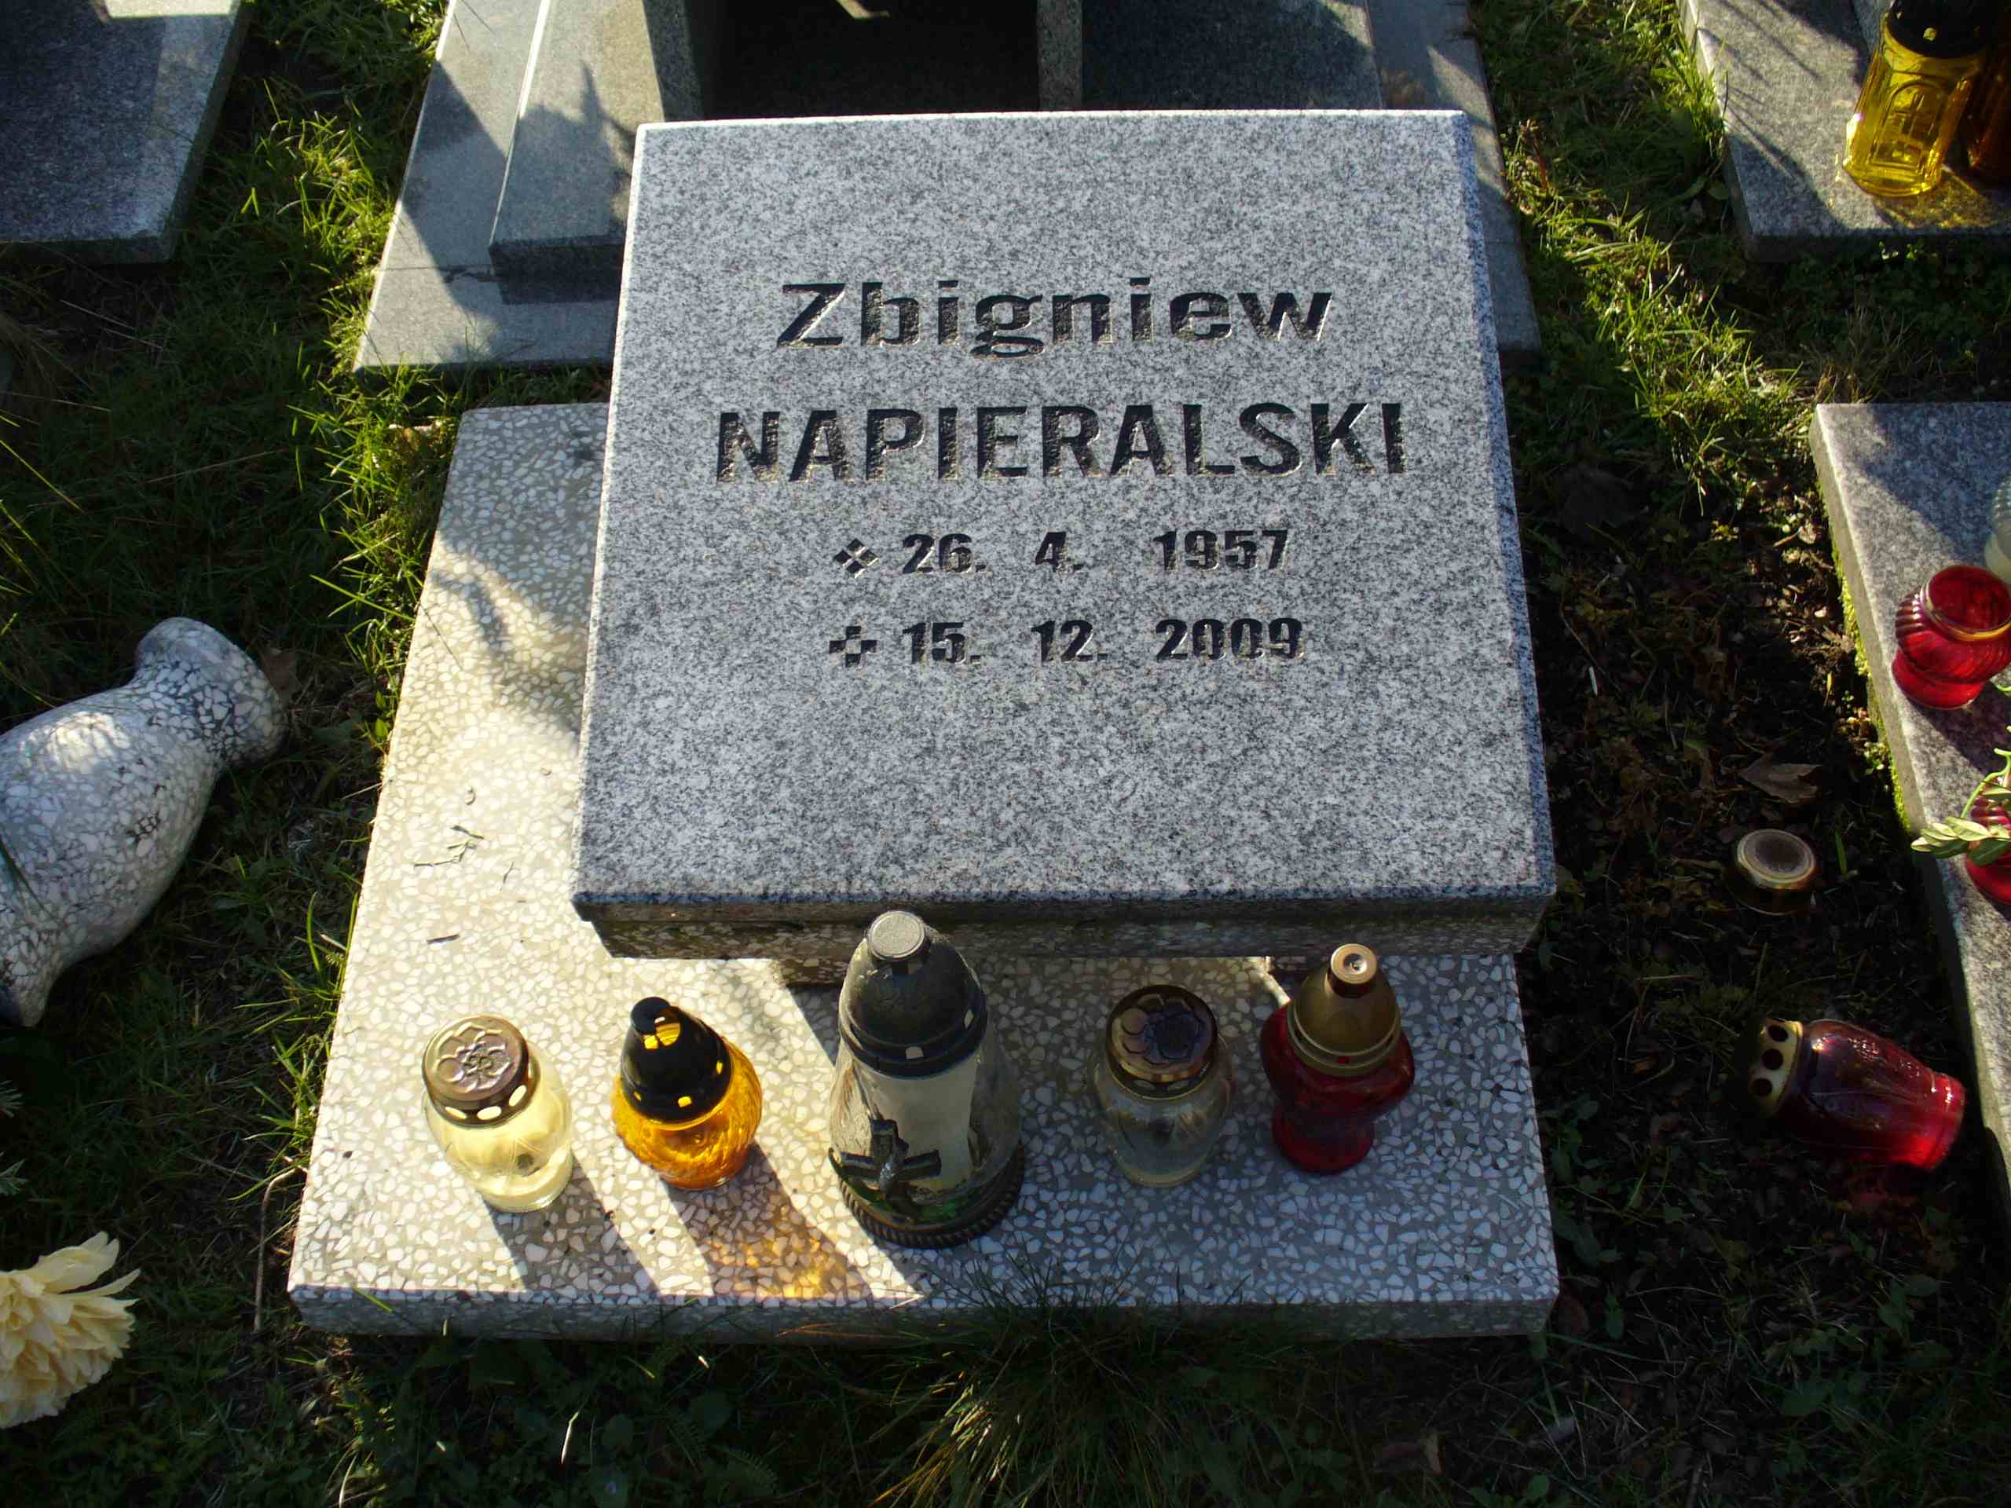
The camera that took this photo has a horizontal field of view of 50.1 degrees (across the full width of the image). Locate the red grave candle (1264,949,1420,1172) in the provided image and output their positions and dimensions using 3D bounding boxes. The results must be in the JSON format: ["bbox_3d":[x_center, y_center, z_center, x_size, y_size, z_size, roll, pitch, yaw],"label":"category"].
[{"bbox_3d":[0.187,0.167,1.213,0.089,0.203,0.078,15,58,11],"label":"red grave candle"}]

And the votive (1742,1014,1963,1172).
[{"bbox_3d":[0.526,0.208,1.335,0.123,0.084,0.084,19,59,12],"label":"votive"}]

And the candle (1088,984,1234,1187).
[{"bbox_3d":[0.090,0.190,1.239,0.079,0.138,0.079,-1,56,1],"label":"candle"}]

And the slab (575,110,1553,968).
[{"bbox_3d":[0.033,-0.149,1.358,0.548,0.104,0.549,-1,66,1],"label":"slab"}]

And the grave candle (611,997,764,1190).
[{"bbox_3d":[-0.186,0.189,1.222,0.087,0.183,0.087,-1,56,1],"label":"grave candle"}]

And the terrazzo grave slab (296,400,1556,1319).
[{"bbox_3d":[-0.048,0.040,1.468,0.740,0.067,0.700,-1,56,1],"label":"terrazzo grave slab"}]

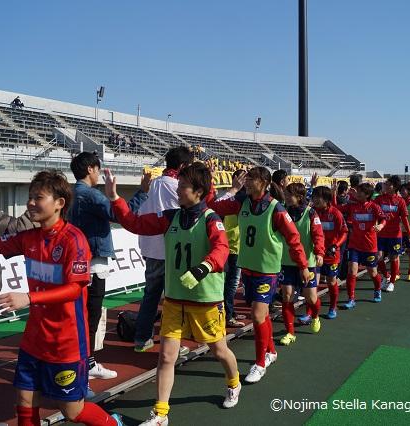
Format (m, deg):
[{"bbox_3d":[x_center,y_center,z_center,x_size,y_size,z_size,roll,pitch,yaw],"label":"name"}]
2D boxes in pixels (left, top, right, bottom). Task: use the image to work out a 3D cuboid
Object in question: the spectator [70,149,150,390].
[{"bbox_3d":[-0.757,0.399,3.692,0.600,1.740,0.540,-2,3,-37],"label":"spectator"}]

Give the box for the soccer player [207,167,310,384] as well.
[{"bbox_3d":[0.379,0.459,3.931,0.830,1.660,0.600,1,3,33],"label":"soccer player"}]

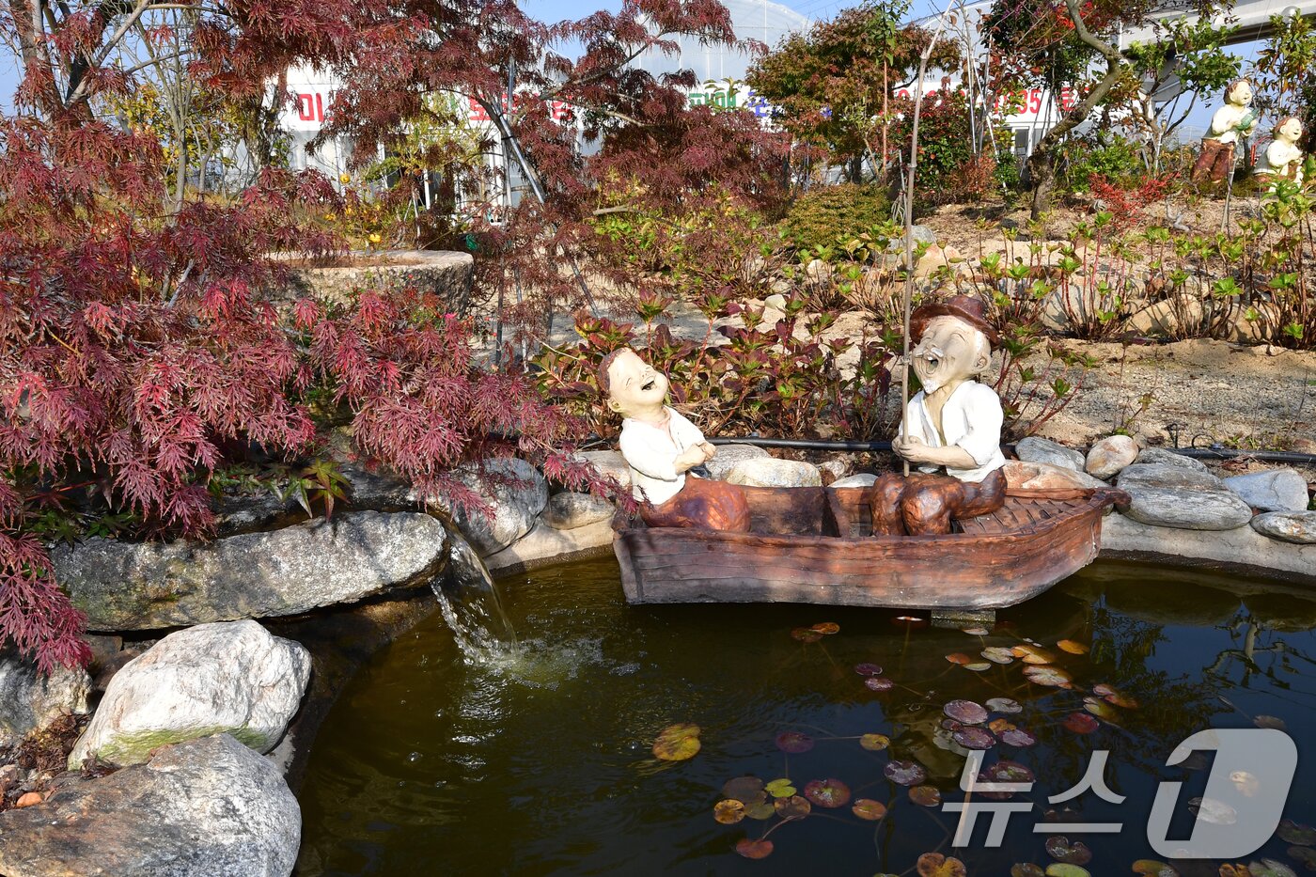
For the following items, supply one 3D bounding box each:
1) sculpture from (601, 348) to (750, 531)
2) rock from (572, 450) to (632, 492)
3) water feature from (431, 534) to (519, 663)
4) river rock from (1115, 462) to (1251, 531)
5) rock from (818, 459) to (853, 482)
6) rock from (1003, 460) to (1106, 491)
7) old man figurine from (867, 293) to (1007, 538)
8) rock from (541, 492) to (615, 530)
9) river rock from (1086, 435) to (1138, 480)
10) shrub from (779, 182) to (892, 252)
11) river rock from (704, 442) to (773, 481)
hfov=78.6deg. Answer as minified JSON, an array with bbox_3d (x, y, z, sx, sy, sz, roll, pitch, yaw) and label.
[{"bbox_3d":[0.058,0.011,2.760,0.403,0.587,0.334,8,17,33],"label":"sculpture"},{"bbox_3d":[-0.215,0.152,3.393,0.310,0.161,0.253,-1,14,0],"label":"rock"},{"bbox_3d":[-0.551,0.479,2.415,0.207,0.253,0.184,11,18,39],"label":"water feature"},{"bbox_3d":[2.053,0.226,3.151,0.494,0.172,0.334,3,15,17],"label":"river rock"},{"bbox_3d":[0.756,0.146,3.450,0.138,0.098,0.127,-1,14,0],"label":"rock"},{"bbox_3d":[1.586,0.174,3.243,0.437,0.172,0.287,2,14,12],"label":"rock"},{"bbox_3d":[0.923,-0.072,2.720,0.420,0.805,0.370,-9,17,-27],"label":"old man figurine"},{"bbox_3d":[-0.313,0.288,3.200,0.302,0.143,0.196,-2,15,0],"label":"rock"},{"bbox_3d":[1.921,0.081,3.398,0.206,0.189,0.164,-2,15,0],"label":"river rock"},{"bbox_3d":[1.623,-2.005,7.360,0.978,0.655,0.920,-1,14,0],"label":"shrub"},{"bbox_3d":[0.302,0.115,3.450,0.368,0.161,0.253,-1,14,0],"label":"river rock"}]

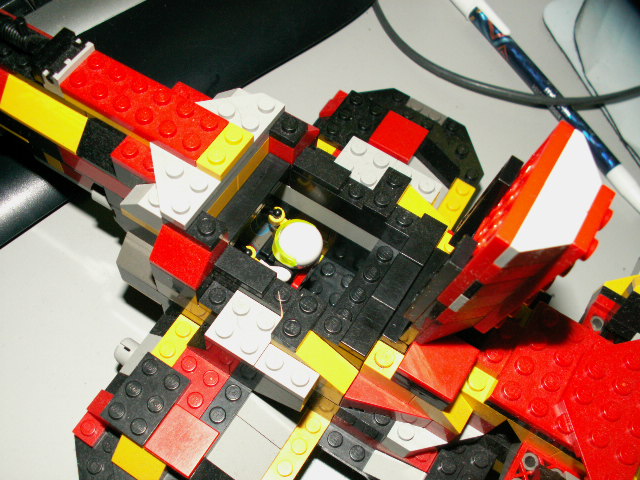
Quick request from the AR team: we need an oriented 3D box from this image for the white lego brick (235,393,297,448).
[{"bbox_3d":[-0.015,0.052,0.186,0.016,0.003,0.008,31,64,10],"label":"white lego brick"}]

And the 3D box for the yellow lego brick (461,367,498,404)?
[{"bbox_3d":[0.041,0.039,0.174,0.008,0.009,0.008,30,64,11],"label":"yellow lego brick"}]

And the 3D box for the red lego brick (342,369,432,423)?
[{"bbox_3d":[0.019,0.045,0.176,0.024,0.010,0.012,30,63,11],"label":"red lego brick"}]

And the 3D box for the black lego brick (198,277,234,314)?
[{"bbox_3d":[-0.029,0.016,0.184,0.008,0.005,0.008,30,63,11],"label":"black lego brick"}]

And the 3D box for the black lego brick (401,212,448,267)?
[{"bbox_3d":[0.030,0.001,0.188,0.008,0.003,0.016,30,63,11],"label":"black lego brick"}]

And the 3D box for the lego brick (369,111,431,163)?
[{"bbox_3d":[0.029,-0.037,0.239,0.016,0.003,0.016,31,66,9],"label":"lego brick"}]

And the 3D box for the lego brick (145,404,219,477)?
[{"bbox_3d":[-0.041,0.060,0.194,0.016,0.003,0.016,30,63,11],"label":"lego brick"}]

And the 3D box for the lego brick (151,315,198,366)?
[{"bbox_3d":[-0.045,0.032,0.204,0.008,0.005,0.016,31,66,9],"label":"lego brick"}]

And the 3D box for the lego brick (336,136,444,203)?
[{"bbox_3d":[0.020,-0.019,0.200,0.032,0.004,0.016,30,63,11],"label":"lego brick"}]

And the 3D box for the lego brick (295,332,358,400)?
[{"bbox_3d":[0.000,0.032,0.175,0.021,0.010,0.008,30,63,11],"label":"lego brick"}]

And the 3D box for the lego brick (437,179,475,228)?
[{"bbox_3d":[0.046,-0.011,0.226,0.008,0.005,0.024,31,64,10],"label":"lego brick"}]

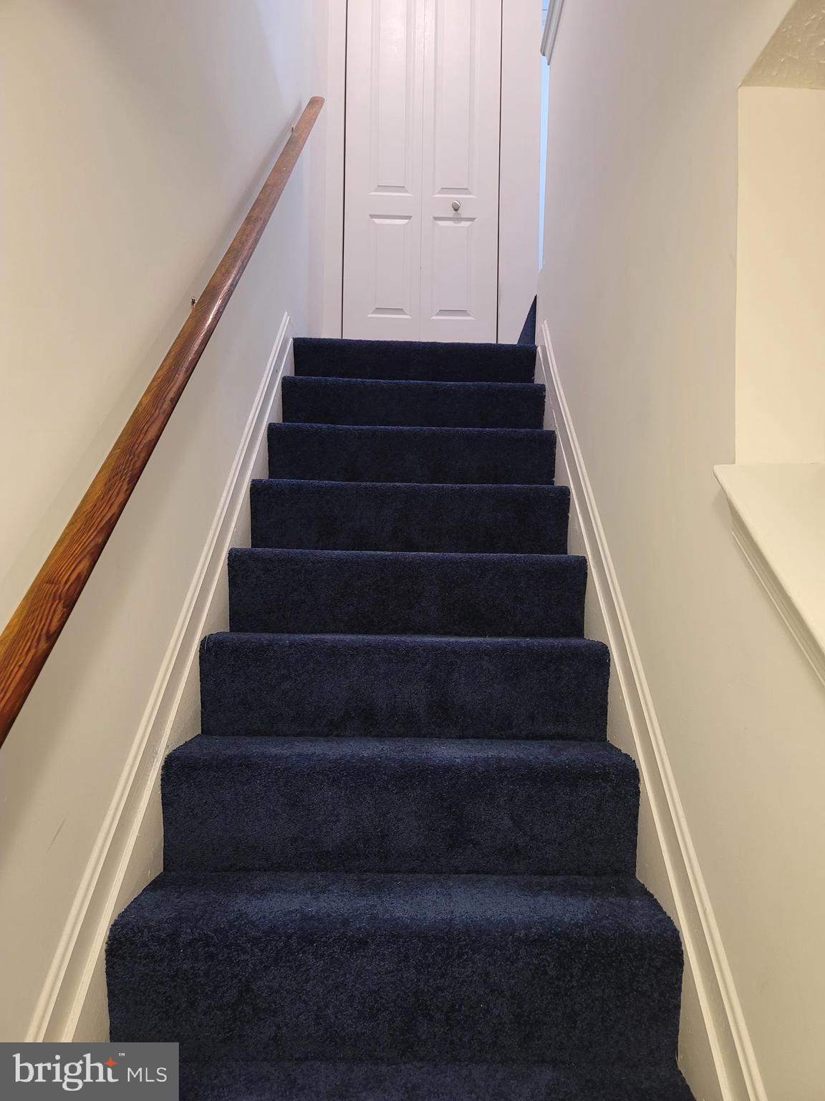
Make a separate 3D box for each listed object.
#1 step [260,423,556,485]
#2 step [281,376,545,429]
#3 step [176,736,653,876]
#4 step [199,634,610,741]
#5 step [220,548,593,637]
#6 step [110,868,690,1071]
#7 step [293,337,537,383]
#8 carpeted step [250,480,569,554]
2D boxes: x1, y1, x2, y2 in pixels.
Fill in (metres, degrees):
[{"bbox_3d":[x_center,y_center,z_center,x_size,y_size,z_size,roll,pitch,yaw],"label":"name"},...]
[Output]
[{"bbox_3d":[-0.001,-0.276,2.523,0.870,0.200,0.256,1,-2,0],"label":"step"},{"bbox_3d":[0.004,-0.468,2.763,0.870,0.200,0.256,1,-2,0],"label":"step"},{"bbox_3d":[-0.022,0.493,1.566,0.870,0.200,0.256,1,-2,0],"label":"step"},{"bbox_3d":[-0.017,0.301,1.805,0.870,0.200,0.256,1,-2,0],"label":"step"},{"bbox_3d":[-0.012,0.109,2.045,0.870,0.200,0.256,1,-2,0],"label":"step"},{"bbox_3d":[-0.027,0.686,1.327,0.870,0.200,0.256,1,-2,0],"label":"step"},{"bbox_3d":[0.009,-0.660,3.002,0.870,0.200,0.256,1,-2,0],"label":"step"},{"bbox_3d":[-0.006,-0.084,2.284,0.870,0.200,0.256,1,-2,0],"label":"carpeted step"}]

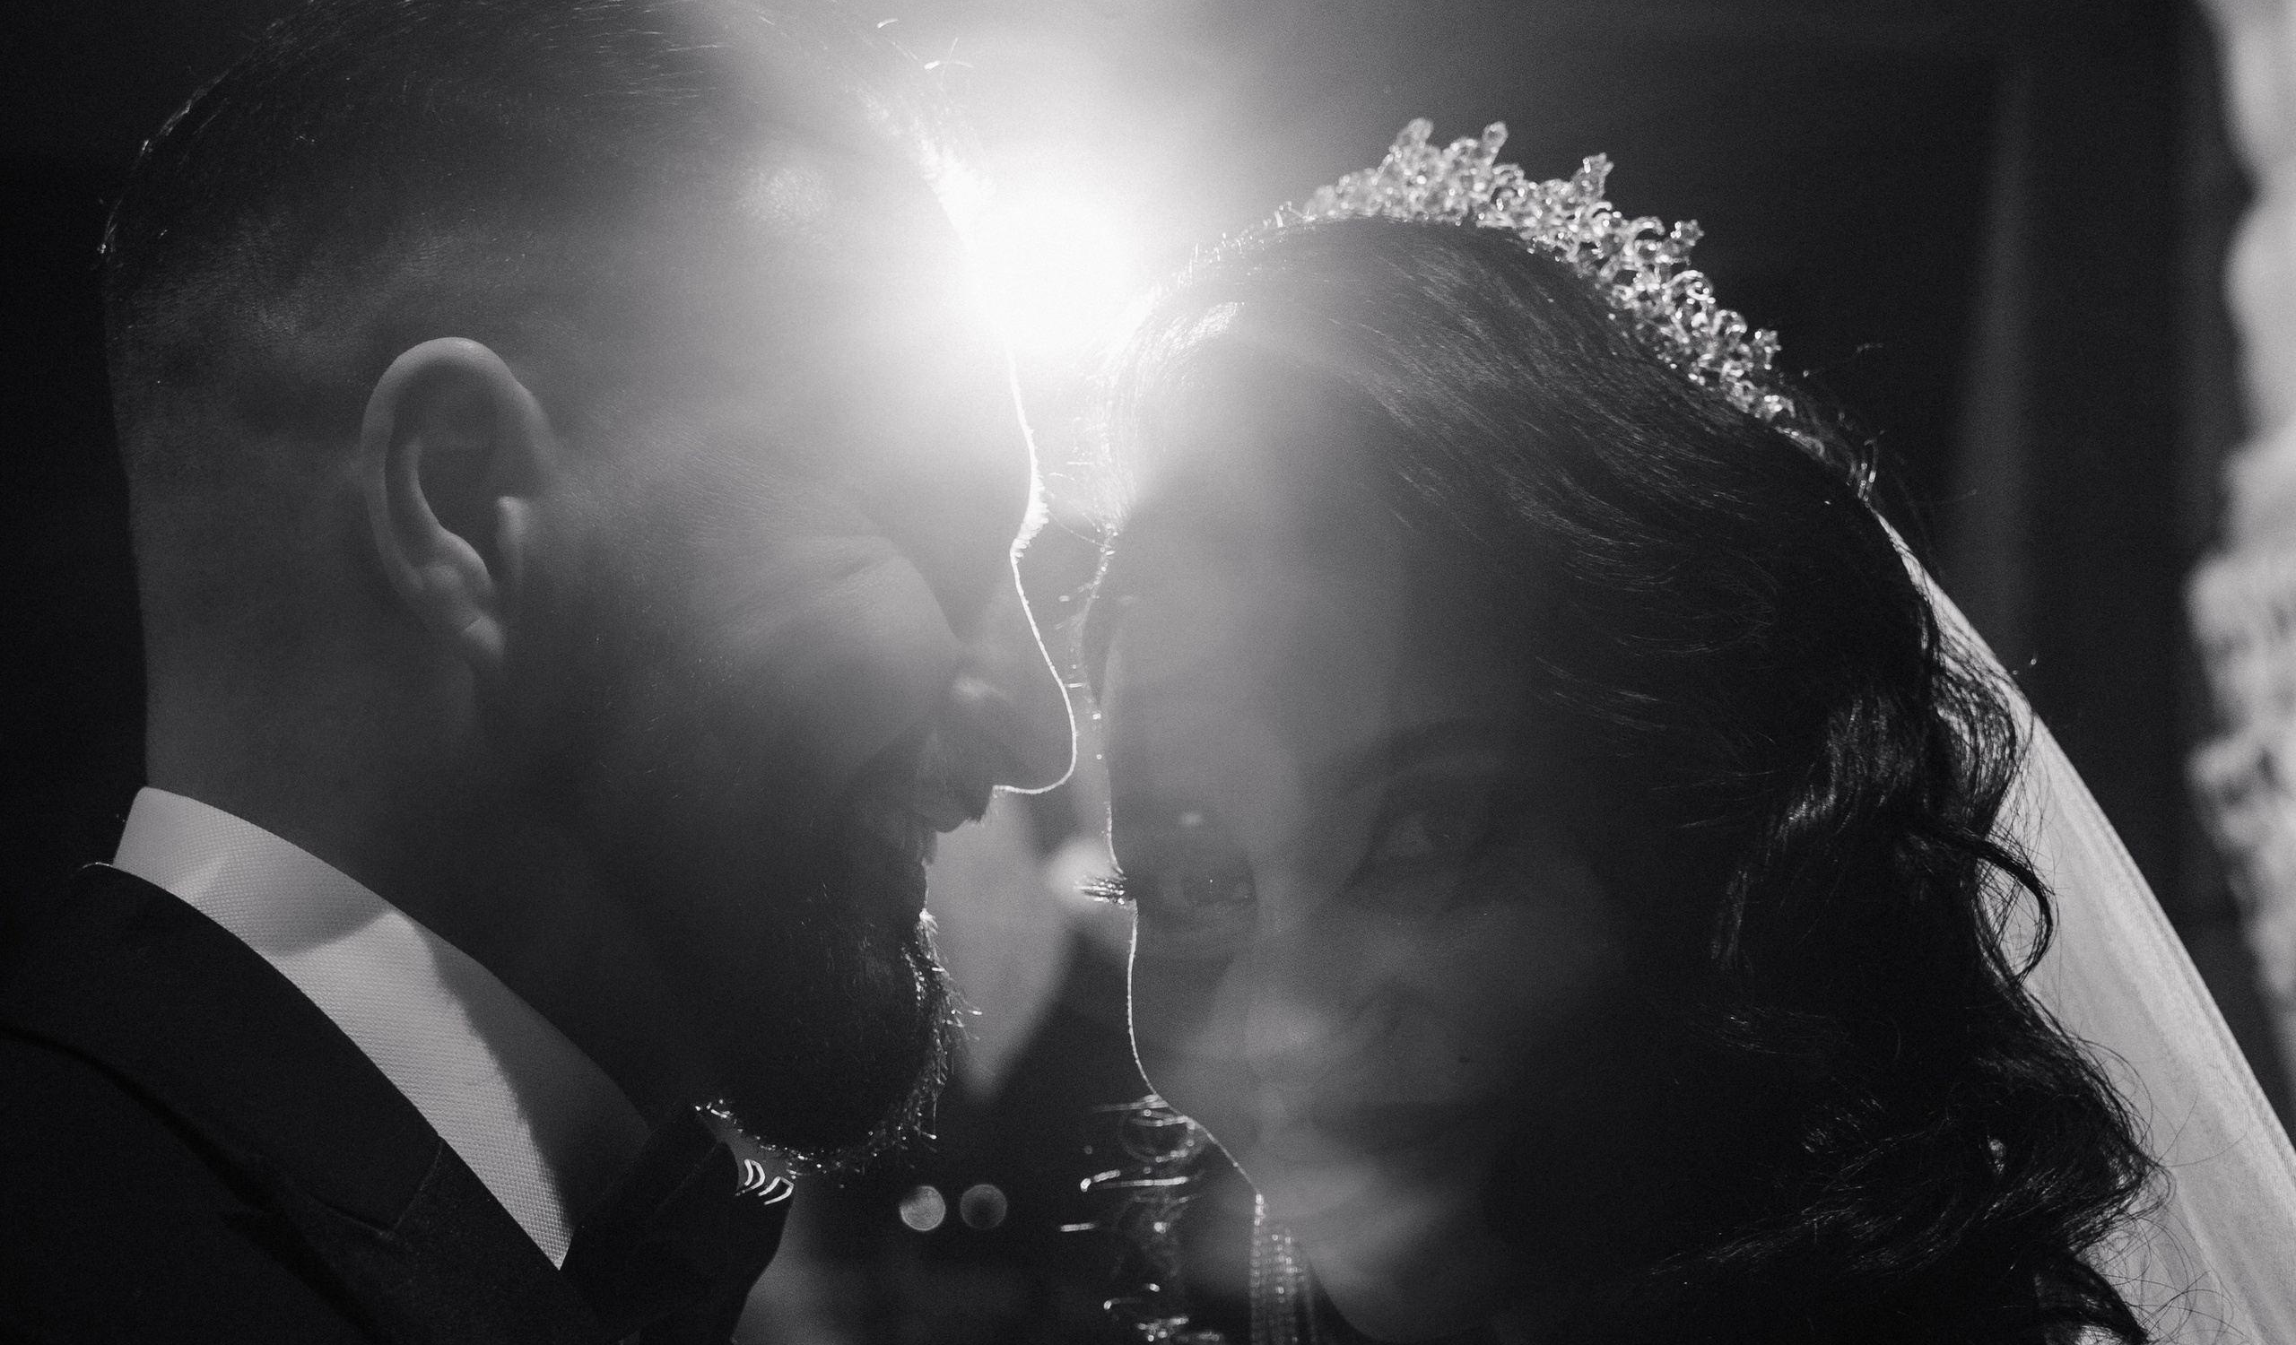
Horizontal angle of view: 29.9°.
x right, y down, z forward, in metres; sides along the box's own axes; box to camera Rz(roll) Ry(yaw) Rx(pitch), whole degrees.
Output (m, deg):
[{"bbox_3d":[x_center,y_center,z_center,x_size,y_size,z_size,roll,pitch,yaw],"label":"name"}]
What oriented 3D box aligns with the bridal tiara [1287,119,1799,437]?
[{"bbox_3d":[0.093,-0.091,1.040,0.145,0.080,0.070,-9,5,32],"label":"bridal tiara"}]

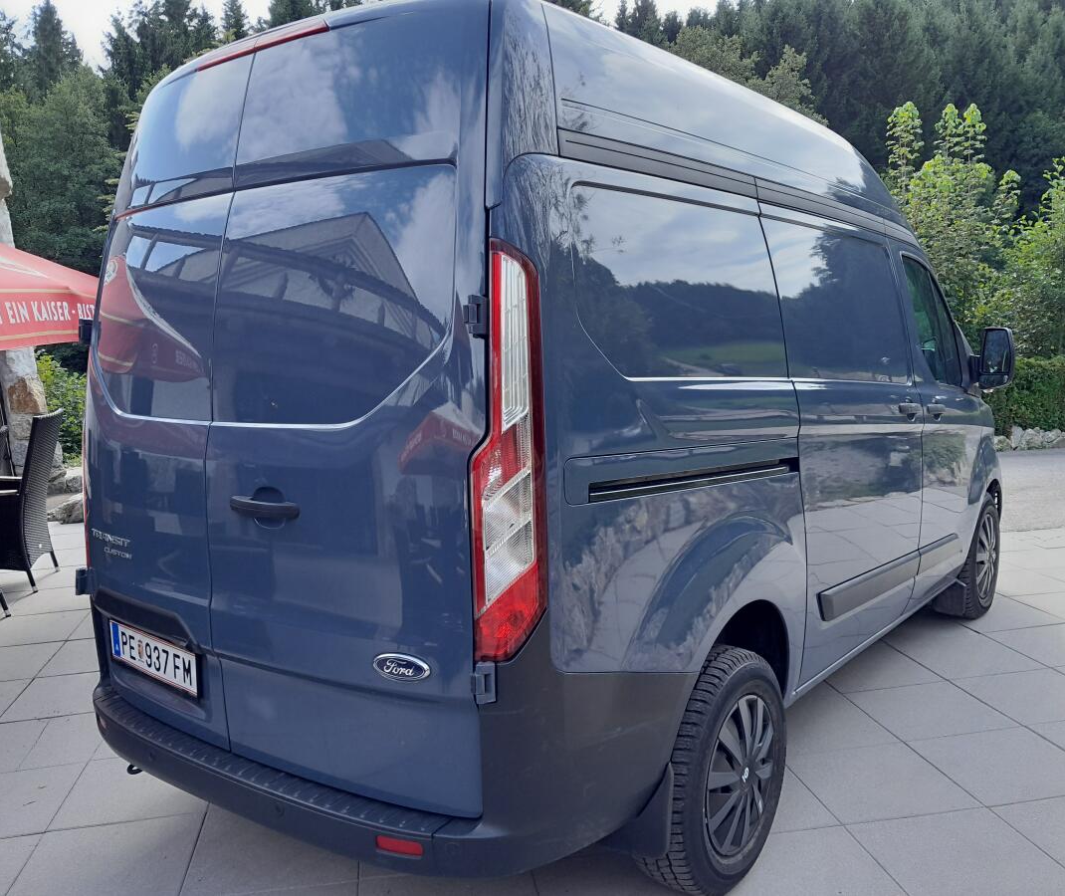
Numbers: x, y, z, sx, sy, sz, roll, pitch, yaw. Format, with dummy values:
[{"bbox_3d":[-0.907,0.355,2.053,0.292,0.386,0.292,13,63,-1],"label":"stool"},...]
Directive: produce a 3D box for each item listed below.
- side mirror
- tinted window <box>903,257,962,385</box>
[{"bbox_3d":[2.206,-0.428,4.295,0.200,0.305,0.130,4,9,38],"label":"side mirror"},{"bbox_3d":[1.846,-0.555,4.087,0.050,0.540,0.740,-8,2,36],"label":"tinted window"}]

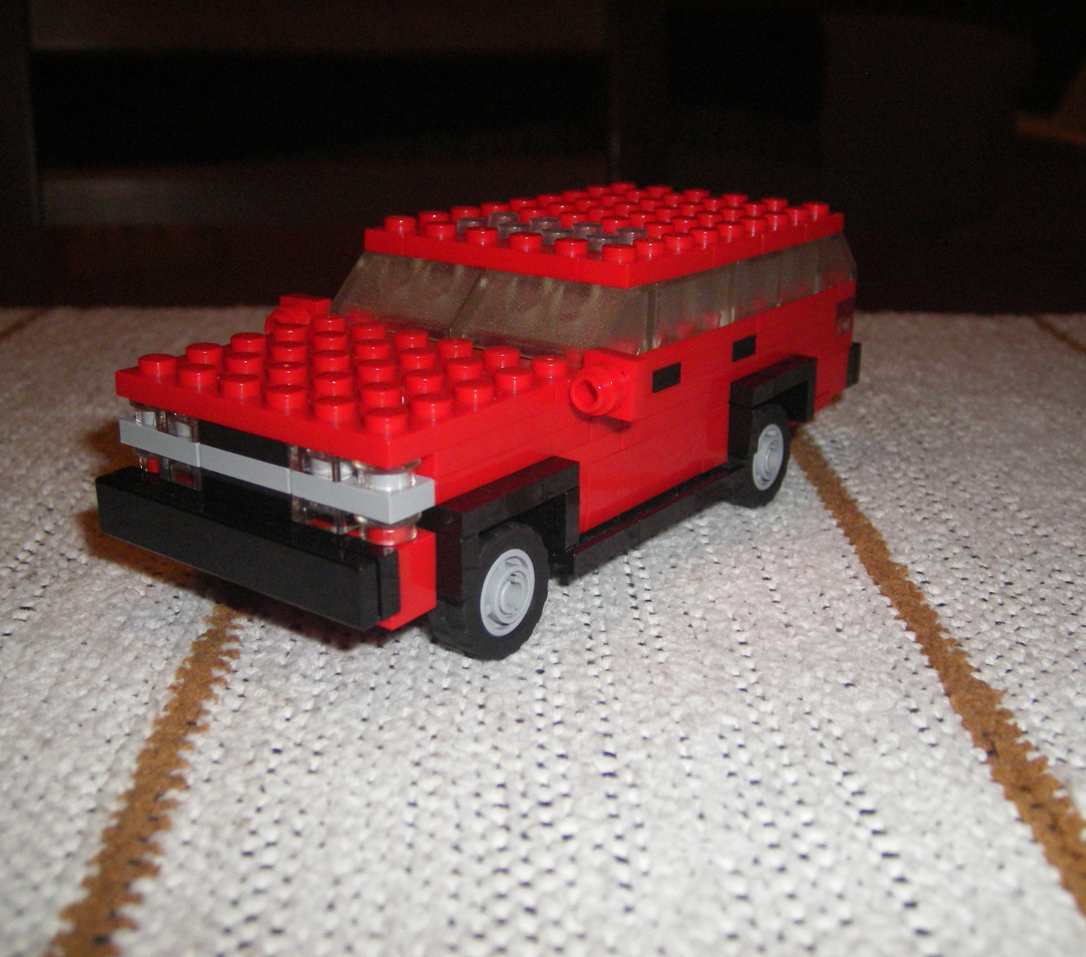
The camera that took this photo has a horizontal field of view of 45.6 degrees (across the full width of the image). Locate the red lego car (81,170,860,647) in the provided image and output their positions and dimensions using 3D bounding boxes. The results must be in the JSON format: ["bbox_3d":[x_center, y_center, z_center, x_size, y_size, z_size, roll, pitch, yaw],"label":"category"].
[{"bbox_3d":[0.001,-0.017,0.206,0.064,0.047,0.141,14,23,33],"label":"red lego car"}]

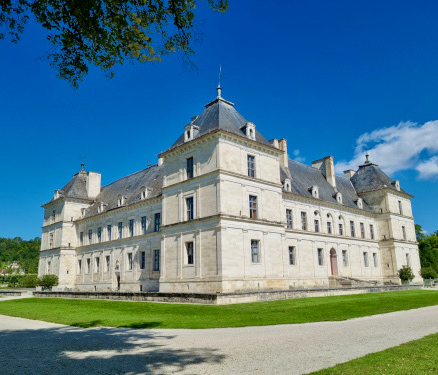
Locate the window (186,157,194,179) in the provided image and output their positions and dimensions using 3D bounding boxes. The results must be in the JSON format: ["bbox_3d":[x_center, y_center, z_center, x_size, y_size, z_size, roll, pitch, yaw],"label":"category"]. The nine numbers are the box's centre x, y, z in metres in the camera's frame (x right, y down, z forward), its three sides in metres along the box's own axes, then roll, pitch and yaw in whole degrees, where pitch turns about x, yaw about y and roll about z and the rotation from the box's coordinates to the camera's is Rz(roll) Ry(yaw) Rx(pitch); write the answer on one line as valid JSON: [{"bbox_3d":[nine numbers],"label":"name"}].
[{"bbox_3d":[-3.423,-2.340,45.542,0.250,2.633,1.259,12,-19,-42],"label":"window"}]

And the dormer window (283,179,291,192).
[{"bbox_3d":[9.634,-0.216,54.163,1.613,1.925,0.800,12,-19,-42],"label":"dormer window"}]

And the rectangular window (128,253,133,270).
[{"bbox_3d":[-14.044,11.705,59.132,0.280,2.650,1.500,12,-19,-42],"label":"rectangular window"}]

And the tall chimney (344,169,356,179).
[{"bbox_3d":[27.606,-2.401,79.008,1.700,2.400,1.600,12,-19,-42],"label":"tall chimney"}]

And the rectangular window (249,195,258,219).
[{"bbox_3d":[3.955,2.340,44.184,1.332,2.778,0.250,12,-19,-42],"label":"rectangular window"}]

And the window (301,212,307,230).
[{"bbox_3d":[12.416,4.965,55.122,1.280,2.685,0.250,12,-19,-42],"label":"window"}]

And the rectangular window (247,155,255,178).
[{"bbox_3d":[4.023,-2.562,45.801,1.350,2.800,0.280,12,-19,-42],"label":"rectangular window"}]

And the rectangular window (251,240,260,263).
[{"bbox_3d":[4.090,7.288,42.980,1.405,2.497,0.250,12,-19,-42],"label":"rectangular window"}]

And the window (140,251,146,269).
[{"bbox_3d":[-11.018,10.679,55.045,0.250,2.393,1.249,12,-19,-42],"label":"window"}]

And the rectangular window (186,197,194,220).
[{"bbox_3d":[-3.352,2.525,44.327,0.250,2.674,1.280,12,-19,-42],"label":"rectangular window"}]

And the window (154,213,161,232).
[{"bbox_3d":[-9.063,5.144,55.110,0.280,2.800,1.500,12,-19,-42],"label":"window"}]

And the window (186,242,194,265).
[{"bbox_3d":[-3.315,7.527,43.117,0.250,2.497,1.446,12,-19,-42],"label":"window"}]

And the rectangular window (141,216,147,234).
[{"bbox_3d":[-11.122,5.696,56.326,0.250,2.591,1.301,12,-19,-42],"label":"rectangular window"}]

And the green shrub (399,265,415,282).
[{"bbox_3d":[26.022,11.857,51.892,2.000,2.200,2.000,12,-19,-42],"label":"green shrub"}]

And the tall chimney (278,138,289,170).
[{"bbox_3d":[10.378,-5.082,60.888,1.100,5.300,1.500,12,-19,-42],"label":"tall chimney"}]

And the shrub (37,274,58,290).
[{"bbox_3d":[-24.140,13.462,53.321,2.300,2.100,2.400,12,-19,-42],"label":"shrub"}]

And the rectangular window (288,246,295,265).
[{"bbox_3d":[10.335,9.559,52.626,1.500,2.550,0.280,12,-19,-42],"label":"rectangular window"}]

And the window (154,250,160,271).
[{"bbox_3d":[-8.586,10.185,52.495,0.250,2.768,1.321,12,-19,-42],"label":"window"}]

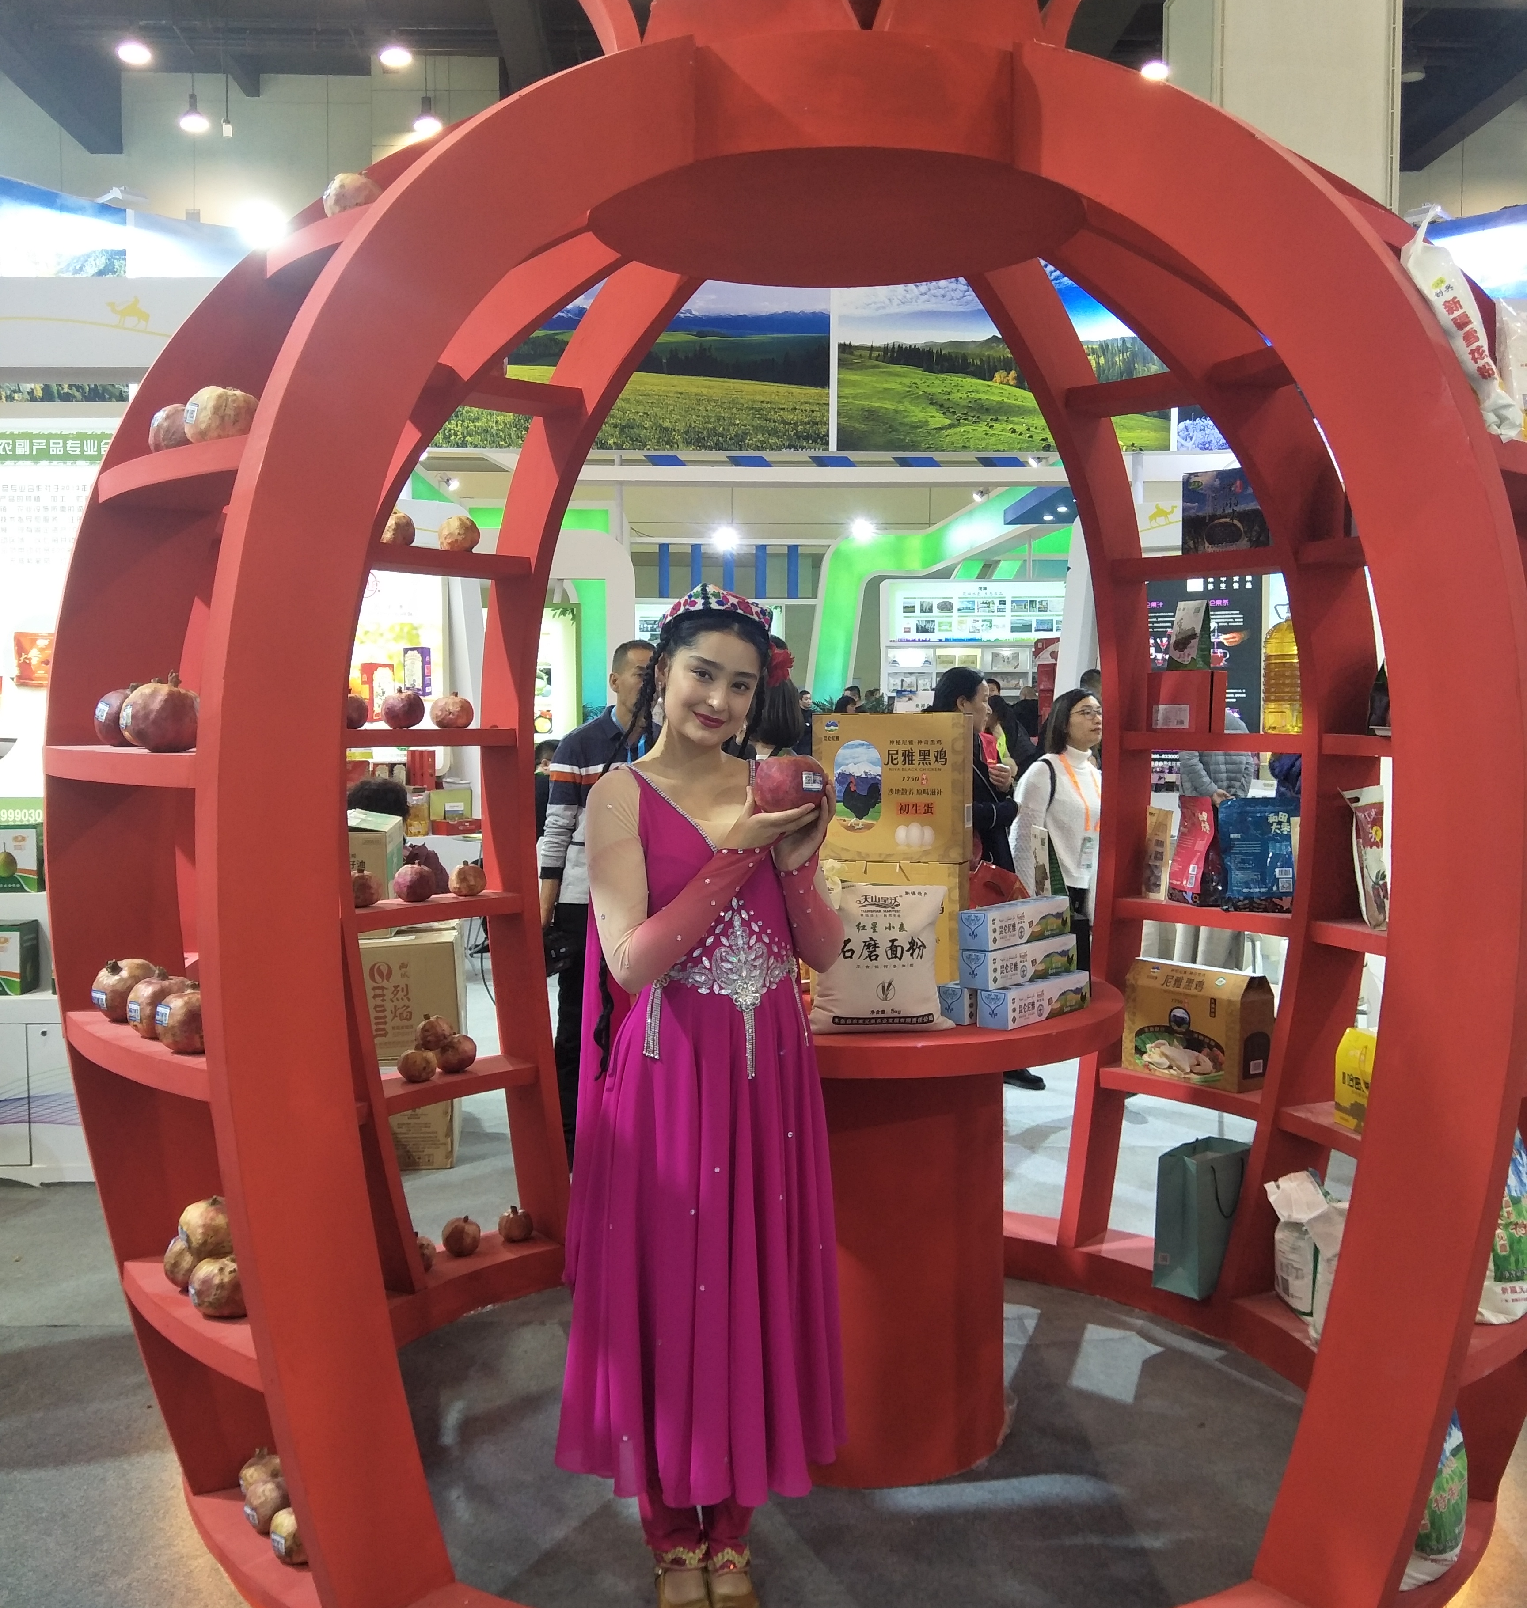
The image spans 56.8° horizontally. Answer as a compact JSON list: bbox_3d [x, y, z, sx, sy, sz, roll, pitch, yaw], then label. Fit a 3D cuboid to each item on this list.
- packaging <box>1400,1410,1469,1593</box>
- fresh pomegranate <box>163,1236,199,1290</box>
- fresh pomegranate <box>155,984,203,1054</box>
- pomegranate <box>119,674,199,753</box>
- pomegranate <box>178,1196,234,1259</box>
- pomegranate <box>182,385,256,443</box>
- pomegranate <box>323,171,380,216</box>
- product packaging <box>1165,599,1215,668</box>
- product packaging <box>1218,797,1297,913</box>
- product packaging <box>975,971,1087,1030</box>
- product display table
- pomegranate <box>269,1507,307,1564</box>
[{"bbox_3d":[1.026,1.063,2.272,0.200,0.320,0.120,-2,4,-33],"label":"packaging"},{"bbox_3d":[-0.913,0.723,2.245,0.092,0.092,0.092,0,4,0],"label":"fresh pomegranate"},{"bbox_3d":[-0.802,0.305,1.977,0.100,0.095,0.100,0,4,0],"label":"fresh pomegranate"},{"bbox_3d":[-0.854,-0.127,1.996,0.112,0.108,0.112,0,4,0],"label":"pomegranate"},{"bbox_3d":[-0.854,0.658,2.186,0.098,0.095,0.098,0,4,0],"label":"pomegranate"},{"bbox_3d":[-0.794,-0.572,2.080,0.110,0.092,0.110,0,4,0],"label":"pomegranate"},{"bbox_3d":[-0.642,-0.951,2.214,0.097,0.090,0.097,0,4,0],"label":"pomegranate"},{"bbox_3d":[1.053,-0.418,3.481,0.070,0.170,0.100,-3,5,-41],"label":"product packaging"},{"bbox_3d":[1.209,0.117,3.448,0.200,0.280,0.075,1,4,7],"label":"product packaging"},{"bbox_3d":[0.511,0.365,2.654,0.070,0.070,0.272,4,6,44],"label":"product packaging"},{"bbox_3d":[0.185,0.837,2.990,1.090,0.910,1.090,0,4,0],"label":"product display table"},{"bbox_3d":[-0.744,1.175,2.264,0.086,0.086,0.086,-1,4,-19],"label":"pomegranate"}]

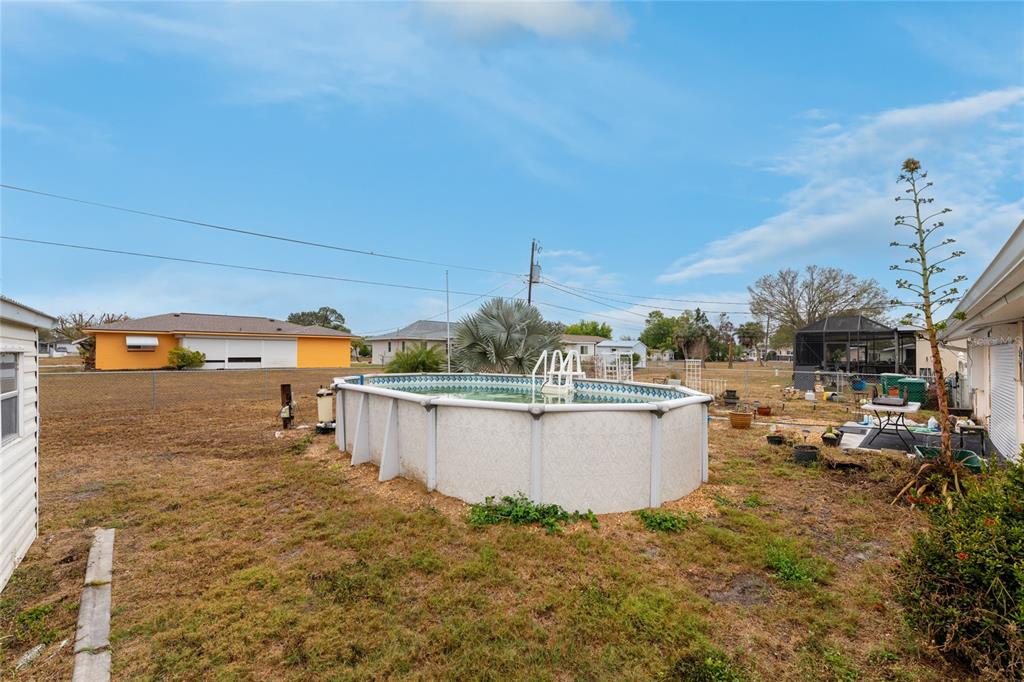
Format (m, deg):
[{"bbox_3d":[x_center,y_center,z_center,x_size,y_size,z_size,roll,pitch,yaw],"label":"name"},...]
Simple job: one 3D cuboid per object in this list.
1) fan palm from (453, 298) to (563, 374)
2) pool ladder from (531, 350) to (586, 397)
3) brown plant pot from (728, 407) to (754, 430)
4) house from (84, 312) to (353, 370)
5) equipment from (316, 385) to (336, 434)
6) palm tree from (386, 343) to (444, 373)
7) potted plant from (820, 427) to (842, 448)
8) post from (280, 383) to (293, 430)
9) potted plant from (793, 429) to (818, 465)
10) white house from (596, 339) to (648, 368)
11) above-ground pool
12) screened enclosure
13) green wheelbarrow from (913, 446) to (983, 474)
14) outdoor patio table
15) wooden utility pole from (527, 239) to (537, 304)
[{"bbox_3d":[-0.180,0.296,15.000,4.150,3.800,4.150,0,-2,0],"label":"fan palm"},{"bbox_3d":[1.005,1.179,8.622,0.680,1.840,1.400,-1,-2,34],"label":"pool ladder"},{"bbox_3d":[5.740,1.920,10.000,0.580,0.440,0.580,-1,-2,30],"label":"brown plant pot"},{"bbox_3d":[-22.300,0.040,33.700,16.500,4.200,9.000,1,-2,-22],"label":"house"},{"bbox_3d":[-4.220,1.560,9.100,0.500,1.060,0.550,1,-2,-25],"label":"equipment"},{"bbox_3d":[-3.509,1.144,14.475,2.100,2.260,2.100,0,-1,0],"label":"palm tree"},{"bbox_3d":[6.273,1.862,7.804,0.400,0.390,0.400,-1,-2,37],"label":"potted plant"},{"bbox_3d":[-5.485,1.579,9.662,0.210,1.160,0.210,0,-2,-12],"label":"post"},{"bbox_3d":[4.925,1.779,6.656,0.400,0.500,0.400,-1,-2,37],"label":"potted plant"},{"bbox_3d":[12.700,1.564,46.000,4.800,3.050,3.900,-1,-2,44],"label":"white house"},{"bbox_3d":[-0.370,1.453,7.700,7.500,1.220,4.850,-1,-2,45],"label":"above-ground pool"},{"bbox_3d":[15.831,0.589,18.771,3.500,3.400,4.500,-2,-2,43],"label":"screened enclosure"},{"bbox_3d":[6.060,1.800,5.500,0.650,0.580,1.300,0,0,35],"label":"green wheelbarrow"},{"bbox_3d":[7.850,1.717,8.230,1.750,0.740,0.760,1,-2,-43],"label":"outdoor patio table"},{"bbox_3d":[1.155,-2.173,27.066,0.260,9.500,0.260,3,-1,0],"label":"wooden utility pole"}]

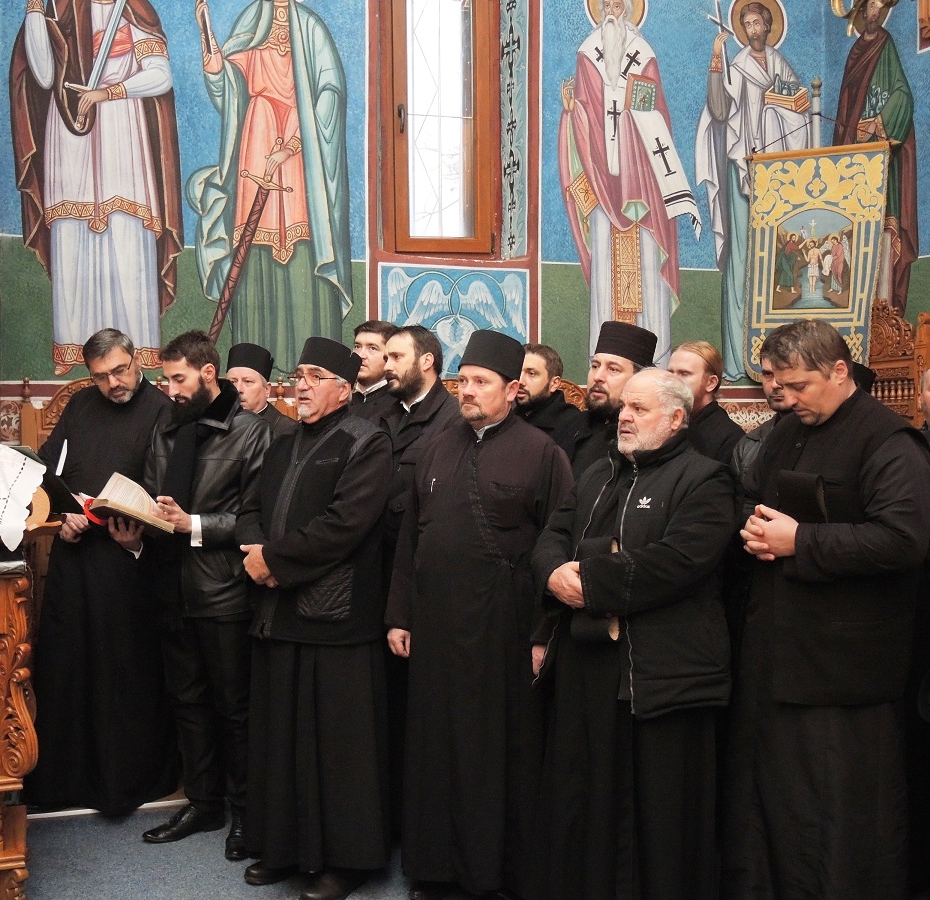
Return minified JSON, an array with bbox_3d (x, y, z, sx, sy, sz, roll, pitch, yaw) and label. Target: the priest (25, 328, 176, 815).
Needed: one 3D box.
[{"bbox_3d":[-1.330,0.440,4.200,0.580,1.750,0.440,1,3,-4],"label":"priest"}]

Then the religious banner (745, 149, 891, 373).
[{"bbox_3d":[1.555,-0.825,5.100,0.640,1.070,0.050,5,3,20],"label":"religious banner"}]

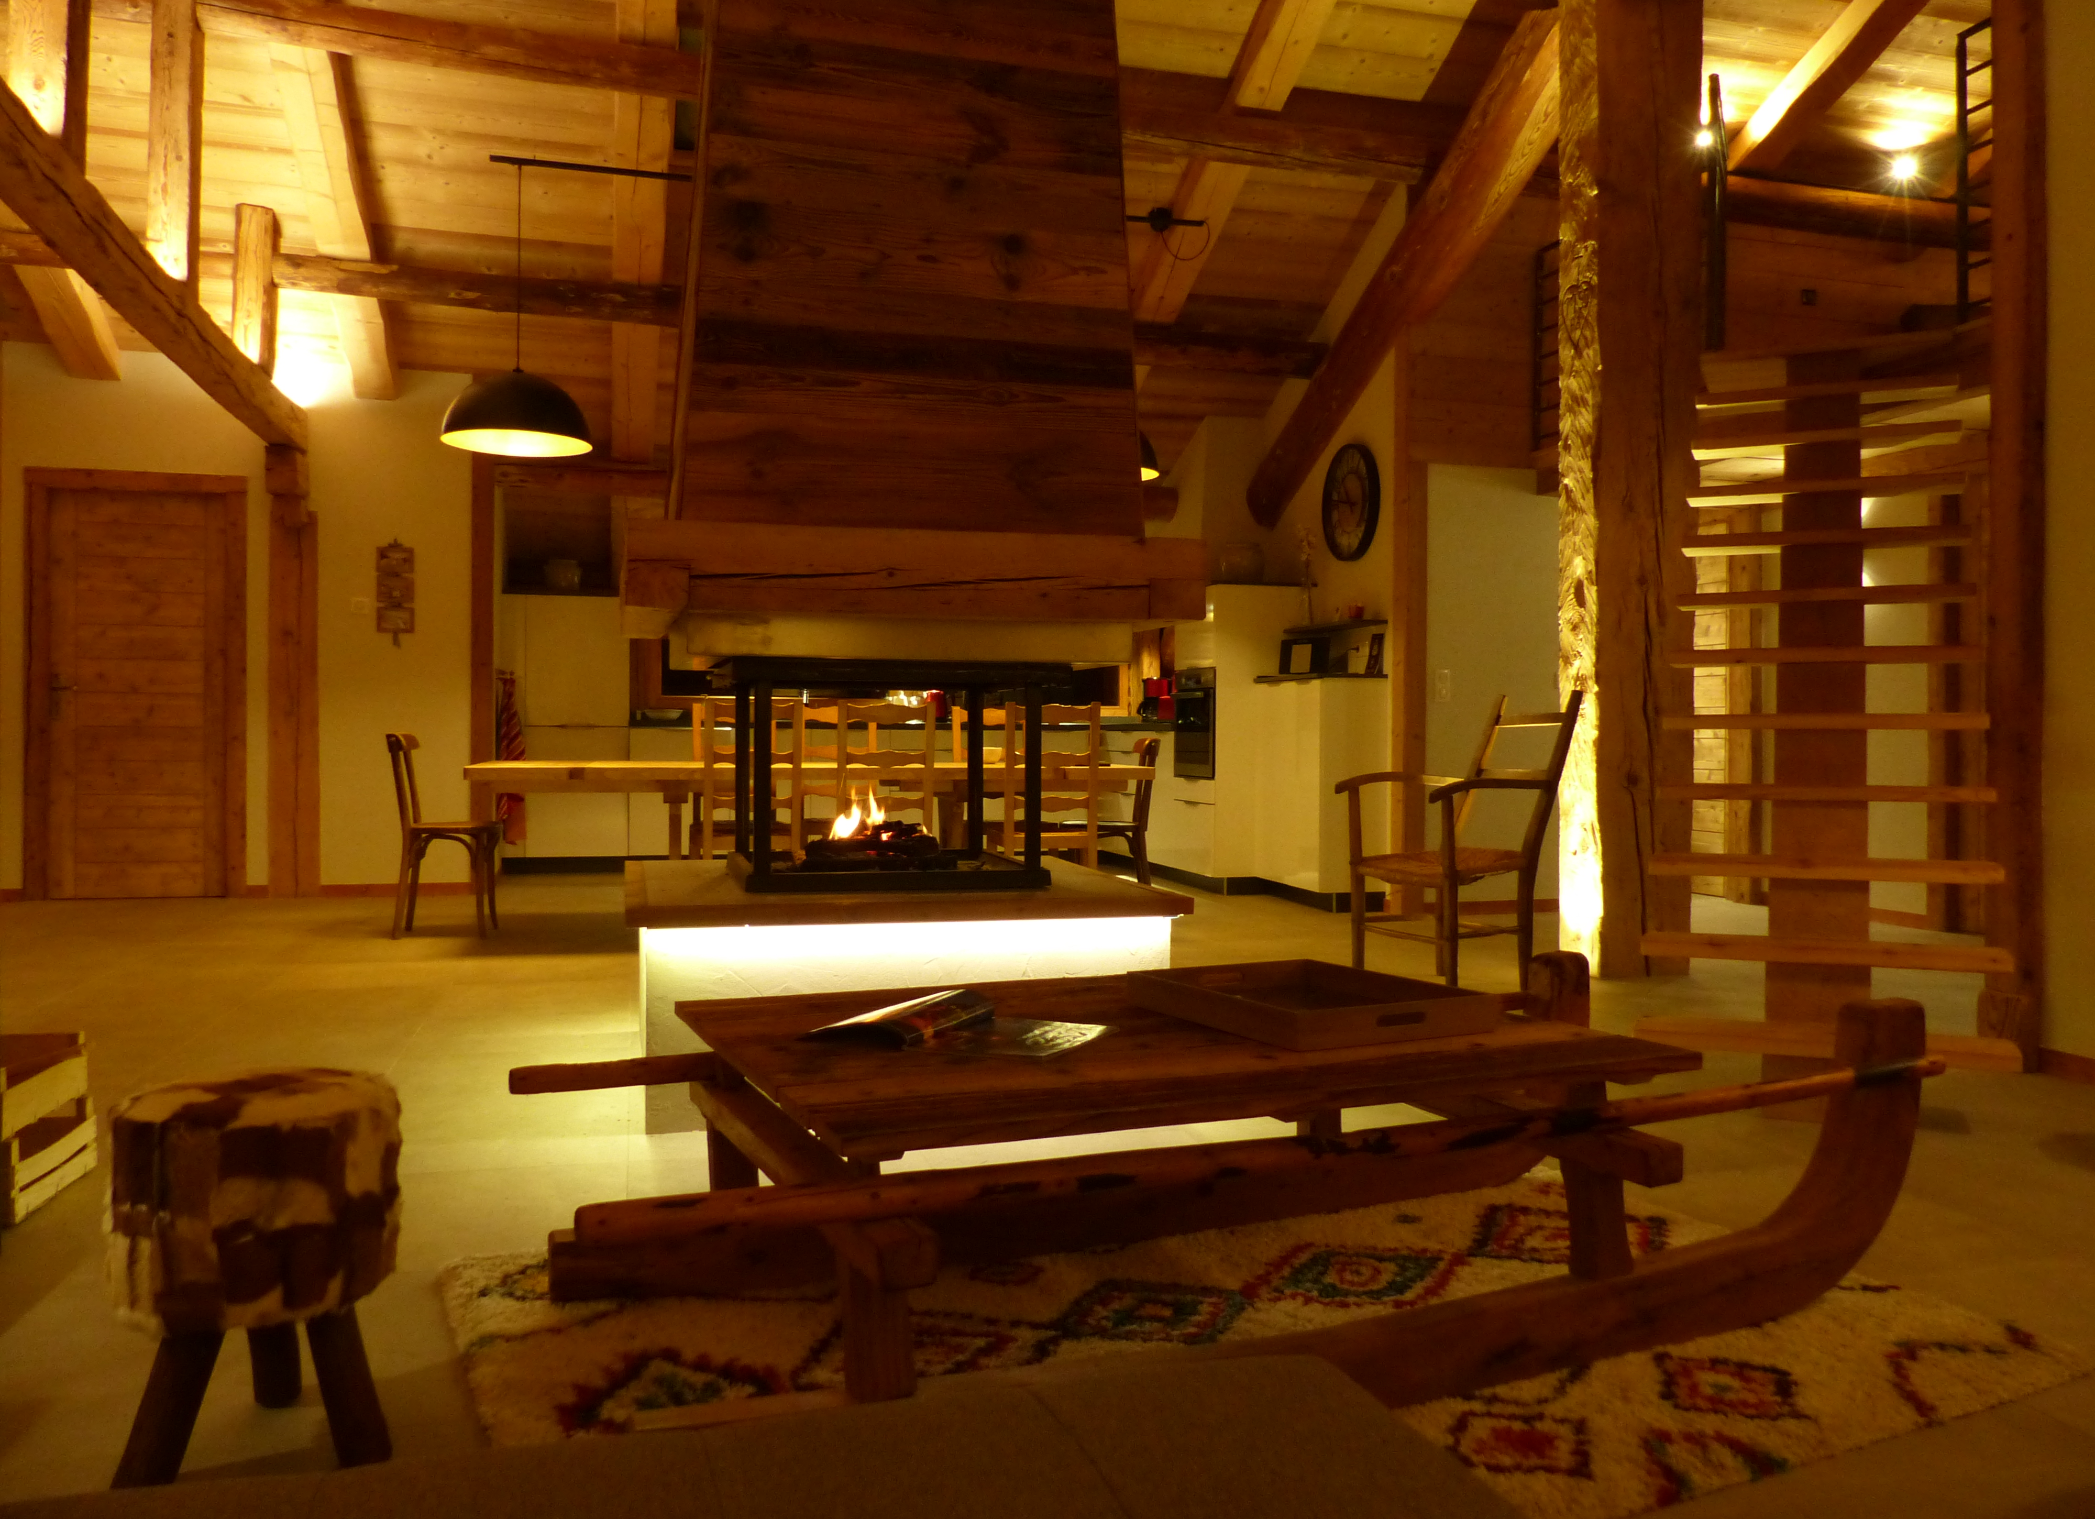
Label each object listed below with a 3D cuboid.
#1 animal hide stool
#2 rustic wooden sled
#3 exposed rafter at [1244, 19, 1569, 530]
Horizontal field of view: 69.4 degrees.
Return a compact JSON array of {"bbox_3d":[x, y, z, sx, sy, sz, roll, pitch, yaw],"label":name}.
[{"bbox_3d":[-0.906,0.596,1.740,0.330,0.425,0.330,0,1,-16],"label":"animal hide stool"},{"bbox_3d":[0.320,0.572,2.224,2.060,0.440,0.930,0,1,-25],"label":"rustic wooden sled"},{"bbox_3d":[1.629,-2.102,7.029,0.310,0.310,3.250,0,-26,-16],"label":"exposed rafter"}]

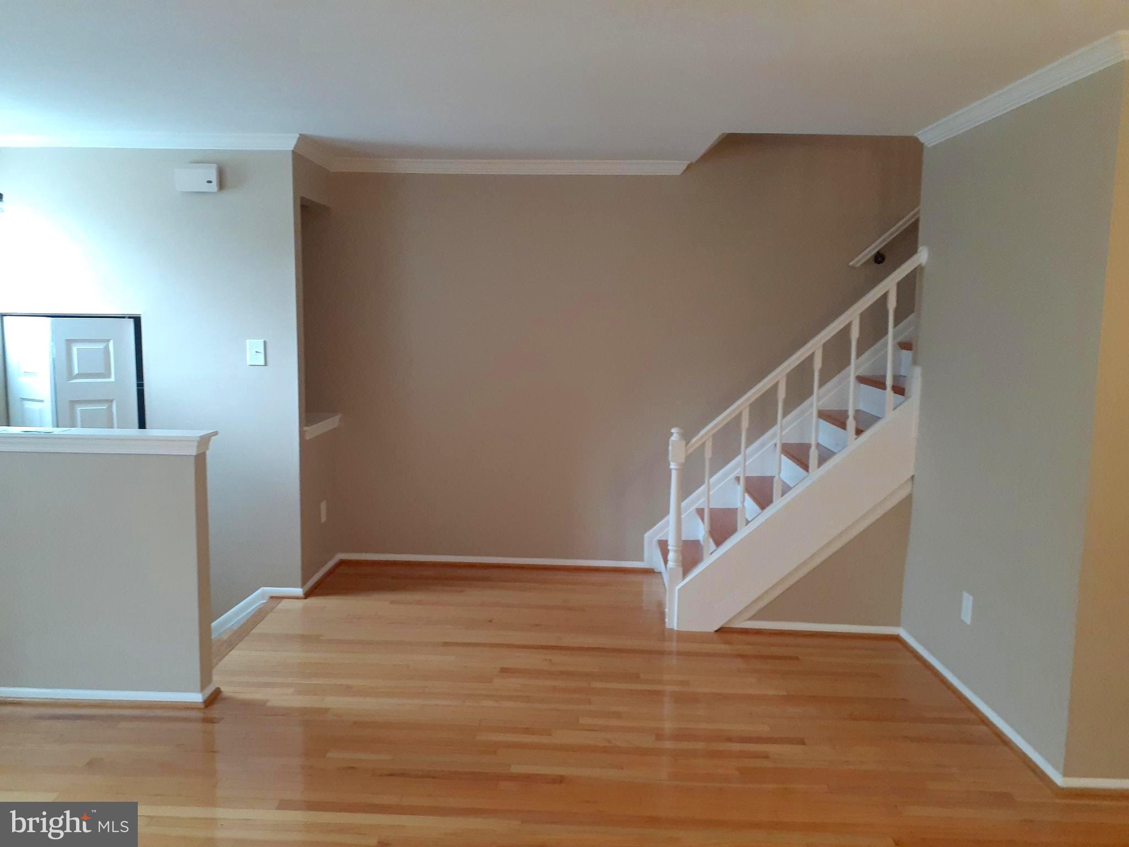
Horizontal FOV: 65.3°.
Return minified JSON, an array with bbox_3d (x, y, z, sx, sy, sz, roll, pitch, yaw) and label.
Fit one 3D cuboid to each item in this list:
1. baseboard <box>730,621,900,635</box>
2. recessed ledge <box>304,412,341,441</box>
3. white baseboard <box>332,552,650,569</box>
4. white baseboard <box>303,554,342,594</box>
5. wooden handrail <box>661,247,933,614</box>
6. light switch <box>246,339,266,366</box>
[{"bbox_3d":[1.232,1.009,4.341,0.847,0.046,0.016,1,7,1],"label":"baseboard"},{"bbox_3d":[-1.435,0.018,4.982,0.153,0.064,0.561,1,7,1],"label":"recessed ledge"},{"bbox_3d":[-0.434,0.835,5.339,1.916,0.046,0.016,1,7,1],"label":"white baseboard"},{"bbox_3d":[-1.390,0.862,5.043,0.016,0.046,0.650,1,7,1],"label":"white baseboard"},{"bbox_3d":[1.101,0.062,4.270,1.172,1.837,0.099,1,7,1],"label":"wooden handrail"},{"bbox_3d":[-1.600,-0.366,4.559,0.083,0.125,0.015,1,7,1],"label":"light switch"}]

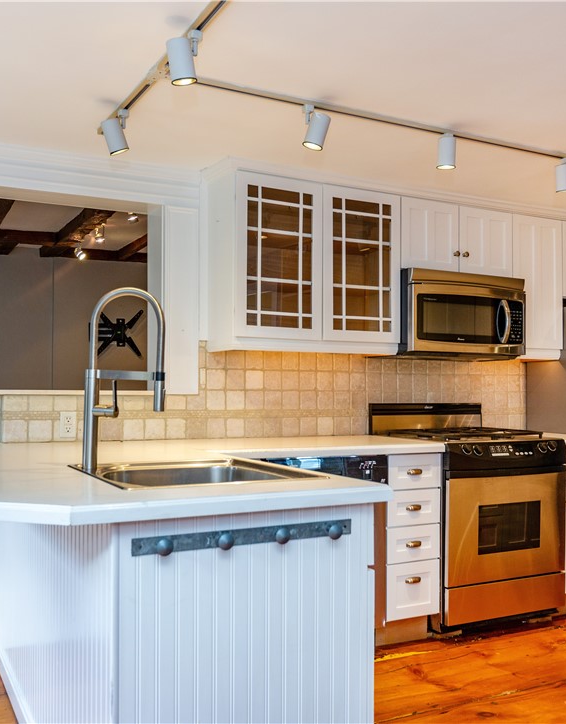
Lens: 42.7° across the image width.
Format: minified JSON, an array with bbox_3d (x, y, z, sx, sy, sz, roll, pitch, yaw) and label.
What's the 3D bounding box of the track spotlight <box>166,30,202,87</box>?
[{"bbox_3d":[-0.275,-0.847,2.020,0.102,0.145,0.076,1,-2,-28],"label":"track spotlight"}]

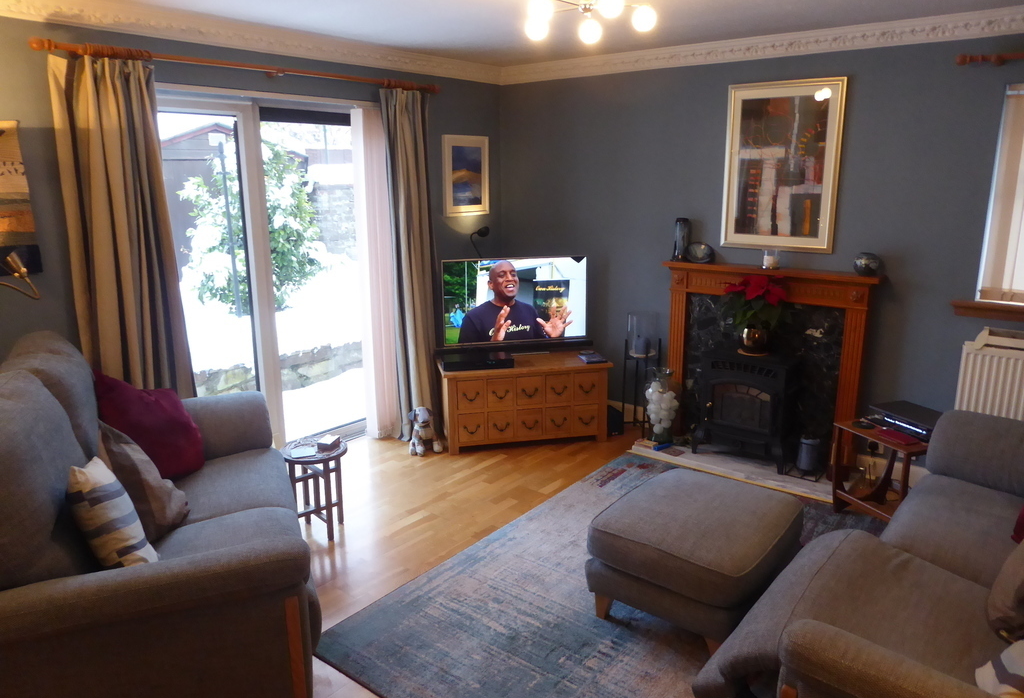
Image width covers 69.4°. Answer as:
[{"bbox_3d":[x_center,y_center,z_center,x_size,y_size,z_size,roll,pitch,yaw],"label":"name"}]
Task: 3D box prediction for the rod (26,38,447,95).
[{"bbox_3d":[-1.208,-1.446,3.869,0.085,0.065,2.314,11,17,39],"label":"rod"}]

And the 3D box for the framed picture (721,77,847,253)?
[{"bbox_3d":[1.491,-1.010,4.123,0.644,0.910,0.030,11,17,39],"label":"framed picture"}]

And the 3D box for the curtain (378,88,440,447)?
[{"bbox_3d":[-0.625,-0.471,4.625,0.145,2.150,0.410,10,17,36],"label":"curtain"}]

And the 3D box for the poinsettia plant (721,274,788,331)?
[{"bbox_3d":[1.362,-0.256,4.154,0.340,0.280,0.320,11,17,39],"label":"poinsettia plant"}]

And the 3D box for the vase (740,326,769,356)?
[{"bbox_3d":[1.389,-0.046,4.226,0.178,0.145,0.178,11,17,39],"label":"vase"}]

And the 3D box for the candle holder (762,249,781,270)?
[{"bbox_3d":[1.453,-0.501,4.141,0.090,0.098,0.090,11,17,39],"label":"candle holder"}]

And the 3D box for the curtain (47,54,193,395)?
[{"bbox_3d":[-1.775,-0.213,3.444,0.130,2.112,0.420,11,17,39],"label":"curtain"}]

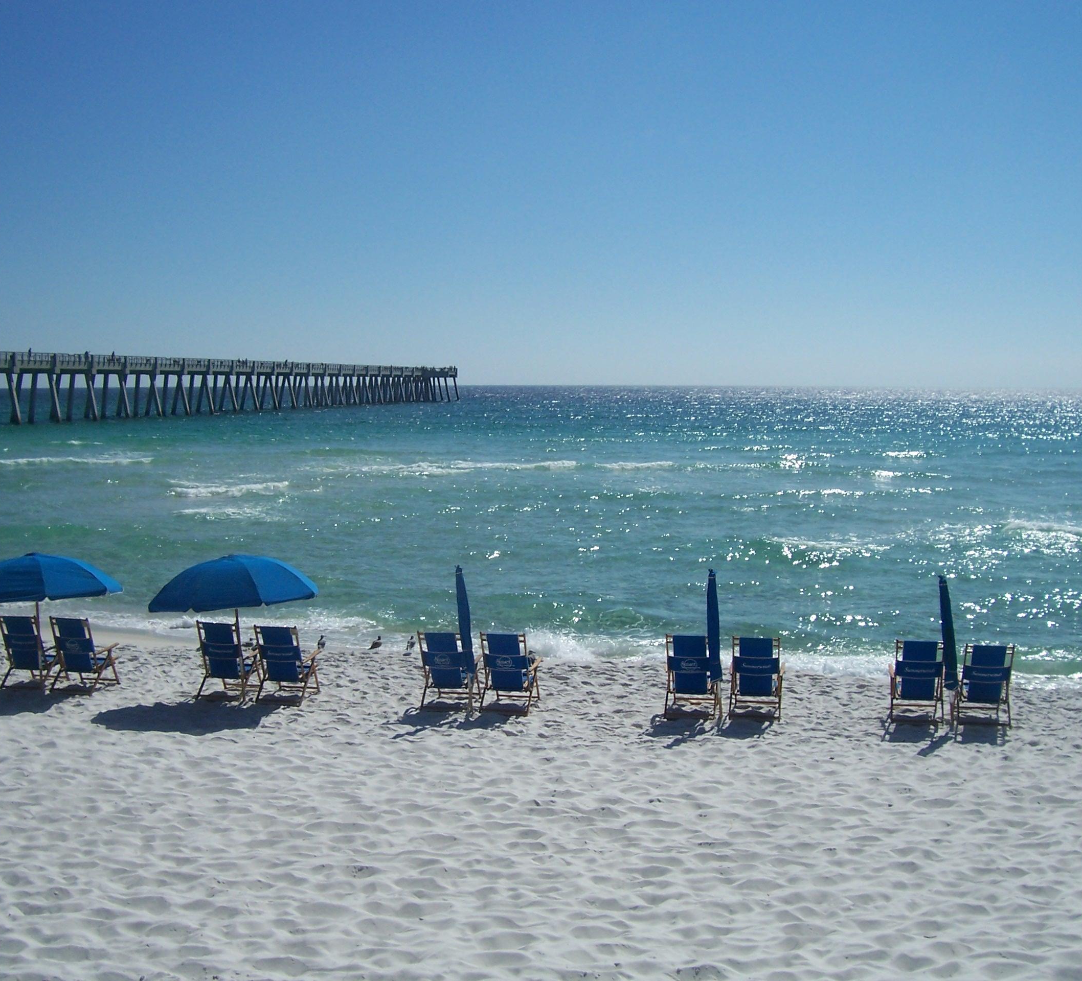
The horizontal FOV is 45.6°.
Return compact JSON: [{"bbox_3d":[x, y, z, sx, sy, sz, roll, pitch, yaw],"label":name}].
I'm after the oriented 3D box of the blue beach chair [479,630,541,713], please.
[{"bbox_3d":[-0.363,2.175,15.722,0.635,0.985,0.740,1,5,14],"label":"blue beach chair"}]

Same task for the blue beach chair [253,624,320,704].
[{"bbox_3d":[-3.191,2.141,16.230,0.635,0.985,0.740,1,5,13],"label":"blue beach chair"}]

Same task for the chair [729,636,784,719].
[{"bbox_3d":[2.594,2.199,15.410,0.635,0.985,0.740,1,5,13],"label":"chair"}]

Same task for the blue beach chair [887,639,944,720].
[{"bbox_3d":[4.515,2.236,15.422,0.635,0.985,0.740,1,5,13],"label":"blue beach chair"}]

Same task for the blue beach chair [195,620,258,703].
[{"bbox_3d":[-3.951,2.125,16.373,0.635,0.985,0.740,1,5,13],"label":"blue beach chair"}]

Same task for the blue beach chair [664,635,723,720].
[{"bbox_3d":[1.840,2.194,15.551,0.635,0.985,0.740,1,5,13],"label":"blue beach chair"}]

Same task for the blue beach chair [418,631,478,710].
[{"bbox_3d":[-1.109,2.173,15.933,0.635,0.985,0.740,1,5,14],"label":"blue beach chair"}]

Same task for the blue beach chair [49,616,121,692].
[{"bbox_3d":[-5.950,2.103,16.783,0.635,0.985,0.740,1,5,13],"label":"blue beach chair"}]

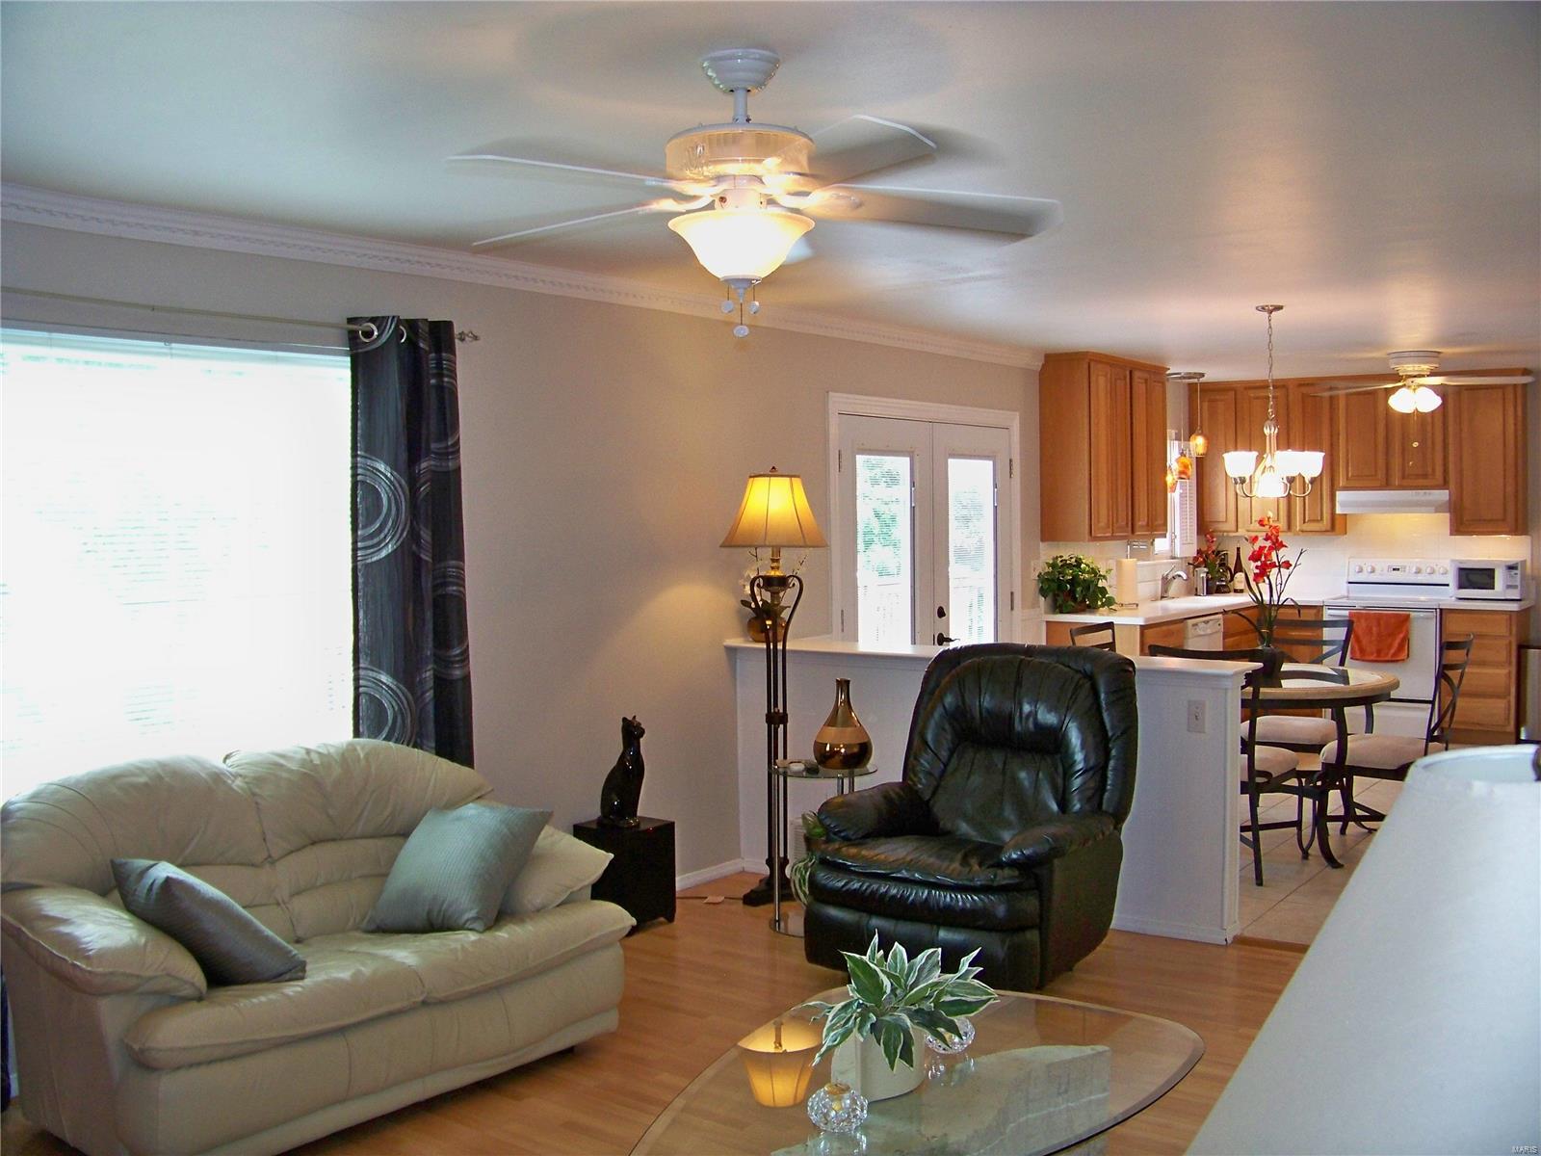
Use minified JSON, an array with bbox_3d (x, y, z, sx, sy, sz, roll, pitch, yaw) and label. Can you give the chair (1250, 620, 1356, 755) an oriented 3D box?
[{"bbox_3d":[2.722,0.726,7.667,0.520,1.000,0.600,1,3,36],"label":"chair"}]

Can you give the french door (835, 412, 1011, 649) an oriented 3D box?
[{"bbox_3d":[0.820,0.202,7.417,0.090,1.970,1.597,1,3,38],"label":"french door"}]

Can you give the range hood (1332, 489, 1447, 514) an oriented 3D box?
[{"bbox_3d":[4.131,-0.501,9.742,0.740,0.155,0.460,1,4,35],"label":"range hood"}]

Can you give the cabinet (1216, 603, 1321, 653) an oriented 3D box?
[{"bbox_3d":[3.474,0.593,10.031,0.680,0.870,0.620,1,4,35],"label":"cabinet"}]

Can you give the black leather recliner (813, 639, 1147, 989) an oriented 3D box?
[{"bbox_3d":[0.720,0.792,5.067,0.870,1.050,0.910,1,3,31],"label":"black leather recliner"}]

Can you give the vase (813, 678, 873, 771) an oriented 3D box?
[{"bbox_3d":[0.283,0.578,5.849,0.235,0.357,0.235,-1,3,3],"label":"vase"}]

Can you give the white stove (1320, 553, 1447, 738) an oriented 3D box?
[{"bbox_3d":[4.083,0.448,9.736,0.750,1.170,0.670,1,4,35],"label":"white stove"}]

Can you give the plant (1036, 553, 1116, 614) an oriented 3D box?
[{"bbox_3d":[1.922,0.050,9.037,0.440,0.360,0.420,1,4,35],"label":"plant"}]

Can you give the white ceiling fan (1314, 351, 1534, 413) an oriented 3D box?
[{"bbox_3d":[3.968,-1.180,8.920,1.240,0.370,1.270,0,3,24],"label":"white ceiling fan"}]

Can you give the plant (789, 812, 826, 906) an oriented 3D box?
[{"bbox_3d":[0.201,1.008,5.270,0.250,0.340,0.250,1,3,38],"label":"plant"}]

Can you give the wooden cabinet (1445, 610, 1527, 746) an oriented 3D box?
[{"bbox_3d":[4.545,0.593,9.306,0.470,0.890,0.600,1,3,38],"label":"wooden cabinet"}]

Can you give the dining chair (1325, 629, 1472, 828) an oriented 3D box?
[{"bbox_3d":[2.655,0.711,6.266,0.580,0.950,0.490,1,3,38],"label":"dining chair"}]

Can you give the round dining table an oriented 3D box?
[{"bbox_3d":[2.319,0.820,6.629,1.040,0.770,1.040,-1,3,0],"label":"round dining table"}]

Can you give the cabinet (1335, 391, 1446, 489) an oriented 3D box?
[{"bbox_3d":[4.472,-0.994,10.465,0.760,0.750,0.320,1,3,36],"label":"cabinet"}]

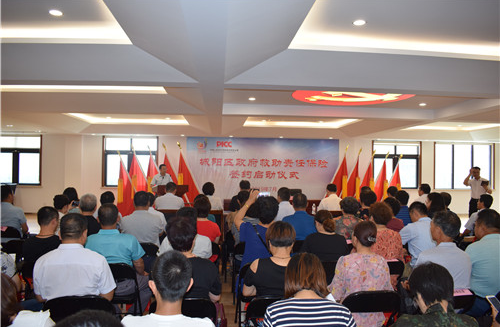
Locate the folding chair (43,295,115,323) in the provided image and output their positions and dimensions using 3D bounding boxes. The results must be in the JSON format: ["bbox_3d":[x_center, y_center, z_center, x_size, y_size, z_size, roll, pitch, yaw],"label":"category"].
[{"bbox_3d":[-1.066,1.229,2.530,0.460,0.790,0.480,1,-1,-1],"label":"folding chair"}]

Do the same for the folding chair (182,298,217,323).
[{"bbox_3d":[-0.436,1.246,2.579,0.450,0.800,0.500,1,-1,-5],"label":"folding chair"}]

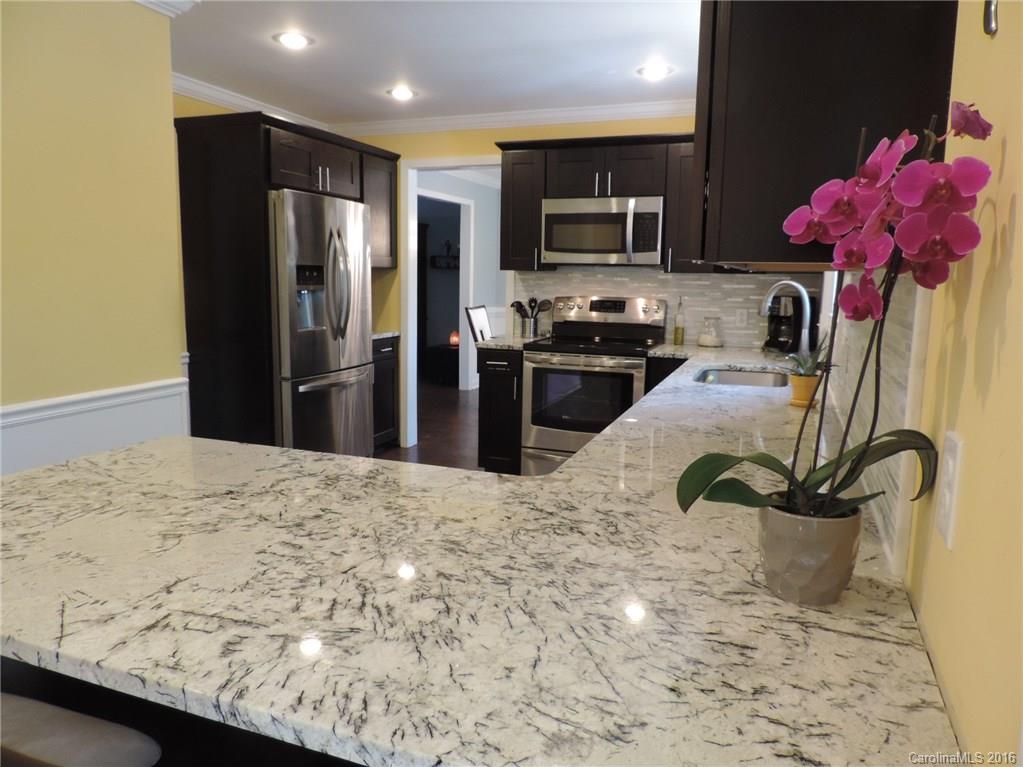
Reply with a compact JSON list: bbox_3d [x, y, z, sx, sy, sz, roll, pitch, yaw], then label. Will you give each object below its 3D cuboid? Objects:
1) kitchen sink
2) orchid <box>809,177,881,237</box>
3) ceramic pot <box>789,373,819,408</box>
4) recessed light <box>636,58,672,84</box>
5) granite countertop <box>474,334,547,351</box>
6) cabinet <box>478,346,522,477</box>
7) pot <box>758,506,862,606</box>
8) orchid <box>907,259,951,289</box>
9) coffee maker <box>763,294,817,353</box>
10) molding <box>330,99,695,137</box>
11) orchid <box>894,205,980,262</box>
[{"bbox_3d":[1.083,0.074,3.308,0.420,0.200,0.740,4,9,21],"label":"kitchen sink"},{"bbox_3d":[0.393,-0.206,0.830,0.080,0.067,0.045,7,11,34],"label":"orchid"},{"bbox_3d":[1.018,0.028,2.473,0.096,0.108,0.096,5,10,21],"label":"ceramic pot"},{"bbox_3d":[0.764,-1.656,3.779,0.190,0.035,0.190,5,10,21],"label":"recessed light"},{"bbox_3d":[0.047,-0.269,4.719,0.307,0.035,0.665,5,10,21],"label":"granite countertop"},{"bbox_3d":[0.043,0.180,4.793,0.302,0.876,0.655,5,10,21],"label":"cabinet"},{"bbox_3d":[0.427,0.240,1.027,0.145,0.135,0.145,4,9,21],"label":"pot"},{"bbox_3d":[0.458,-0.129,0.780,0.065,0.055,0.040,8,11,39],"label":"orchid"},{"bbox_3d":[1.690,-0.352,4.273,0.250,0.340,0.200,-5,10,-31],"label":"coffee maker"},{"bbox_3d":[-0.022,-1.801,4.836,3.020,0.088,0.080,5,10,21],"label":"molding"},{"bbox_3d":[0.436,-0.153,0.725,0.086,0.061,0.042,5,10,28],"label":"orchid"}]

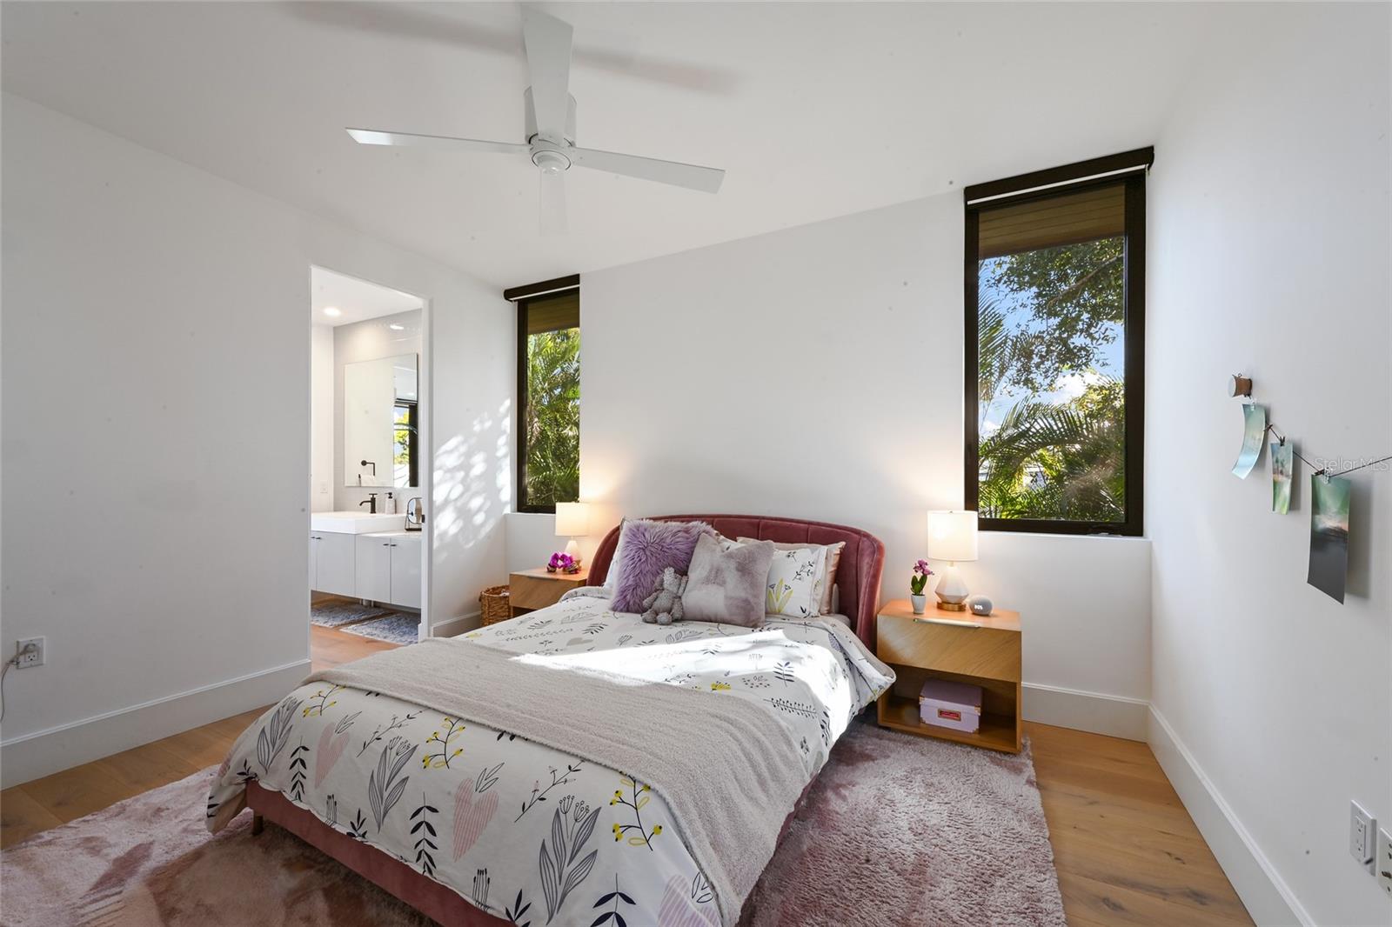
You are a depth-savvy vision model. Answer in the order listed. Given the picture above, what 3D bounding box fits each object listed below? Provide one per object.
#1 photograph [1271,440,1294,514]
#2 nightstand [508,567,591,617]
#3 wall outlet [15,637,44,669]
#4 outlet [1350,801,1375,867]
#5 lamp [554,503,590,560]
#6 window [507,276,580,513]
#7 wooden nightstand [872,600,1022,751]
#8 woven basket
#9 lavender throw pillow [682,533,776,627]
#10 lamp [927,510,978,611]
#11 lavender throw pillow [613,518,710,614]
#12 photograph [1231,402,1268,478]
[{"bbox_3d":[1.432,0.036,1.325,0.014,0.172,0.115,0,-1,28],"label":"photograph"},{"bbox_3d":[-0.934,1.037,3.785,0.605,0.546,0.380,0,-1,28],"label":"nightstand"},{"bbox_3d":[-2.703,0.767,2.198,0.014,0.118,0.072,0,-1,28],"label":"wall outlet"},{"bbox_3d":[1.322,0.744,1.075,0.008,0.112,0.072,0,-1,28],"label":"outlet"},{"bbox_3d":[-0.886,0.521,3.901,0.237,0.500,0.237,0,-1,0],"label":"lamp"},{"bbox_3d":[-1.154,-0.502,4.245,0.760,1.800,0.120,0,-1,28],"label":"window"},{"bbox_3d":[1.256,1.014,2.683,0.605,0.540,0.375,0,-1,28],"label":"wooden nightstand"},{"bbox_3d":[-1.406,1.148,4.085,0.380,0.370,0.380,0,-1,28],"label":"woven basket"},{"bbox_3d":[0.165,0.584,2.716,0.420,0.420,0.150,0,-26,28],"label":"lavender throw pillow"},{"bbox_3d":[1.300,0.503,2.747,0.237,0.500,0.237,0,-1,28],"label":"lamp"},{"bbox_3d":[-0.200,0.574,2.977,0.480,0.500,0.160,0,-18,16],"label":"lavender throw pillow"},{"bbox_3d":[1.504,-0.062,1.482,0.035,0.205,0.132,11,5,28],"label":"photograph"}]

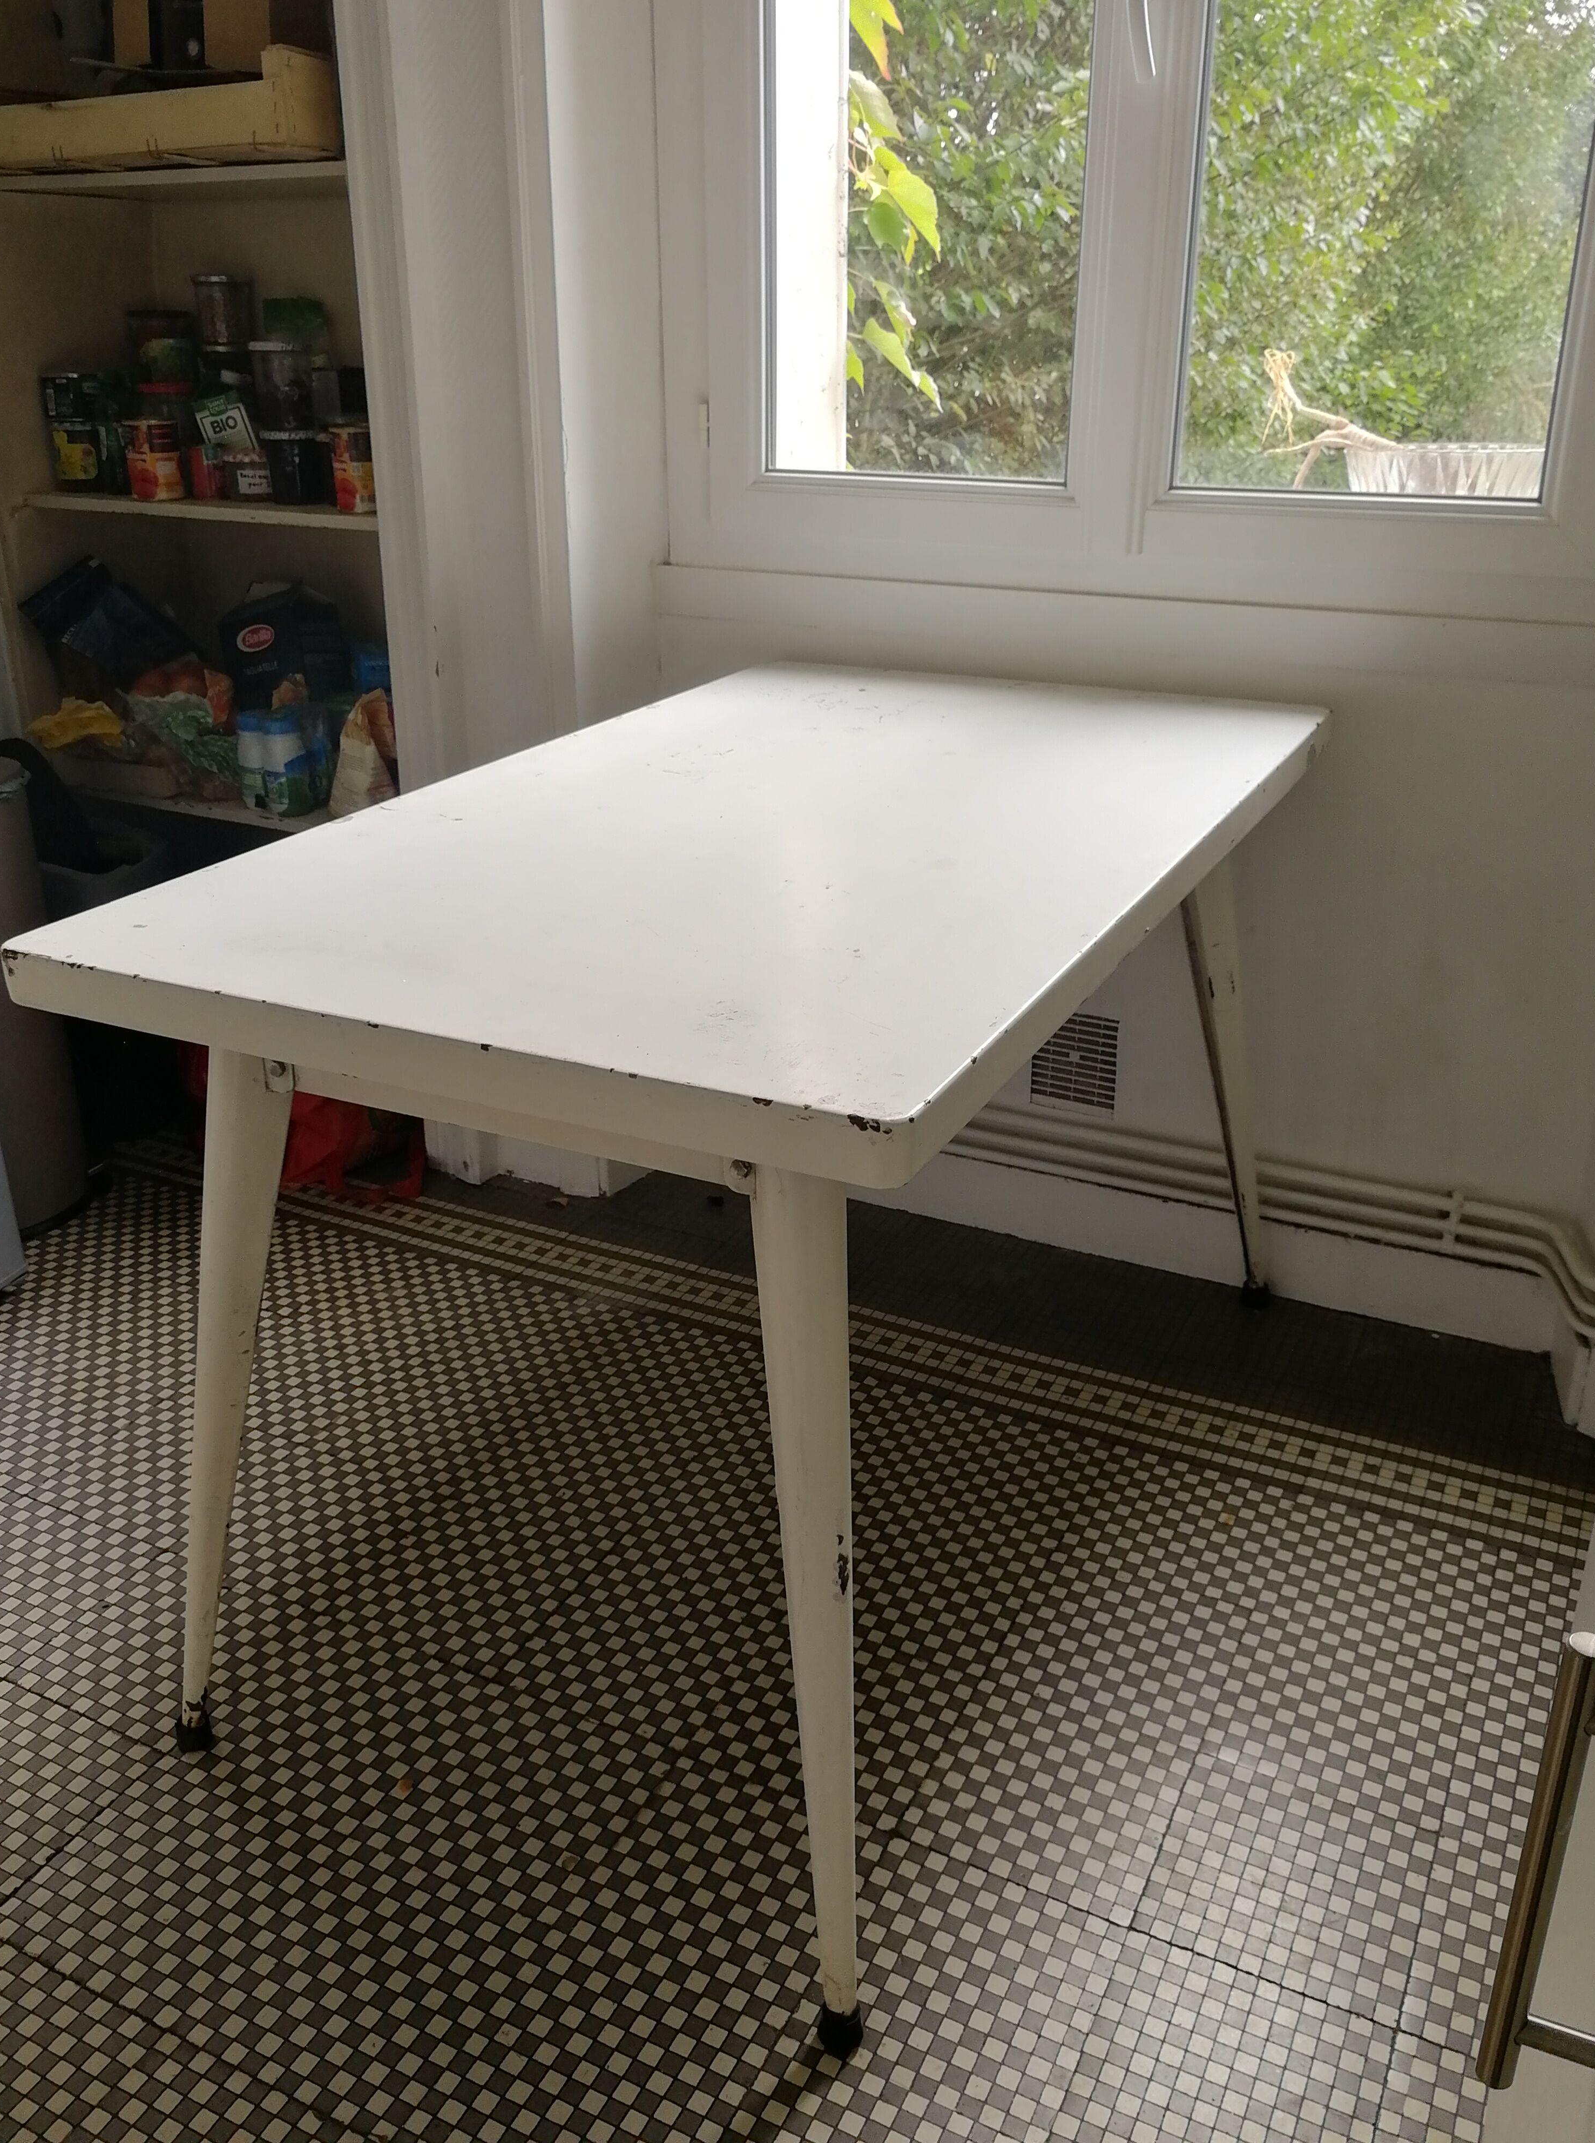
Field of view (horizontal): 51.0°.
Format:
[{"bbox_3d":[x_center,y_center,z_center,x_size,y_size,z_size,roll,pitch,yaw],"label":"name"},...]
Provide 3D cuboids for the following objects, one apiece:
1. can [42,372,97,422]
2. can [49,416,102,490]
[{"bbox_3d":[-1.094,-1.016,2.516,0.079,0.066,0.079,0,23,0],"label":"can"},{"bbox_3d":[-1.099,-0.939,2.550,0.073,0.100,0.073,0,23,0],"label":"can"}]

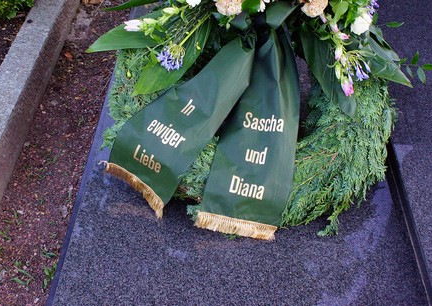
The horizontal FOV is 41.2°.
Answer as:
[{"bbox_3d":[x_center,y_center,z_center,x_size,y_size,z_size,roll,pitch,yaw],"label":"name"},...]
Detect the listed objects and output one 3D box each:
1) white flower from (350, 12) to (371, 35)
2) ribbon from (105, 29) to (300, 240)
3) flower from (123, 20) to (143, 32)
[{"bbox_3d":[0.372,-0.331,1.470,0.055,0.055,0.050,13,59,8],"label":"white flower"},{"bbox_3d":[-0.030,-0.068,1.350,0.469,0.125,0.559,0,64,0],"label":"ribbon"},{"bbox_3d":[-0.222,-0.337,1.530,0.053,0.031,0.031,-3,0,-3],"label":"flower"}]

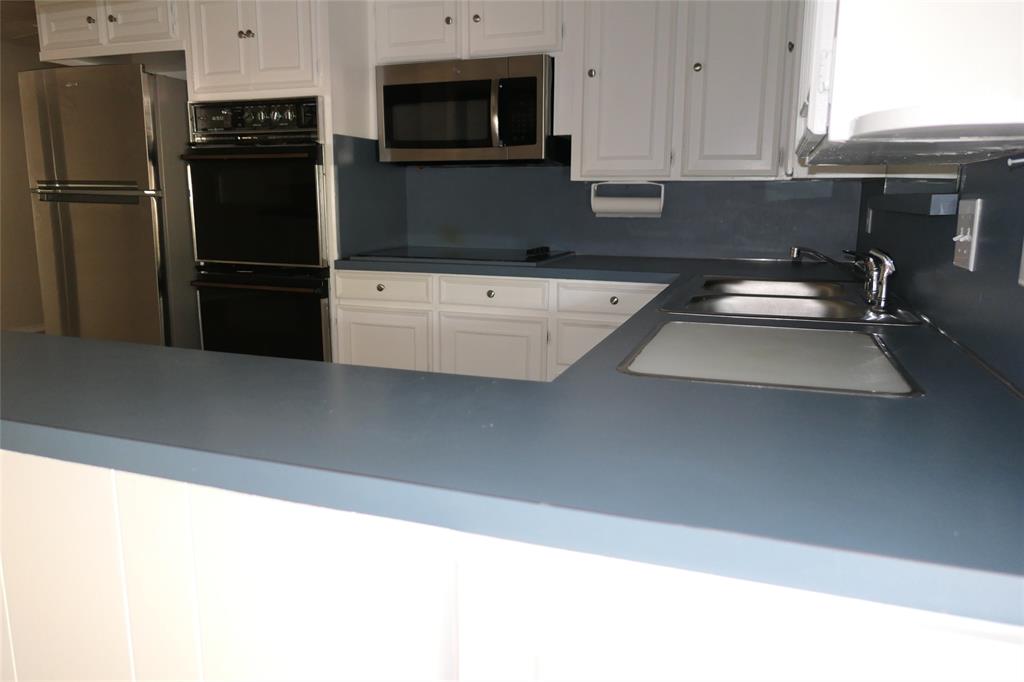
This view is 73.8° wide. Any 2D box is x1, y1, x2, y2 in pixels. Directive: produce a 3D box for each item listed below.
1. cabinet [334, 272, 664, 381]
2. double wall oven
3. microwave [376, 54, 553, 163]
[{"bbox_3d":[0.034,0.106,3.118,1.490,0.870,0.625,4,13,20],"label":"cabinet"},{"bbox_3d":[-1.039,-0.465,3.345,0.735,1.300,0.610,4,13,20],"label":"double wall oven"},{"bbox_3d":[-0.154,-0.991,3.040,0.757,0.409,0.435,4,13,20],"label":"microwave"}]

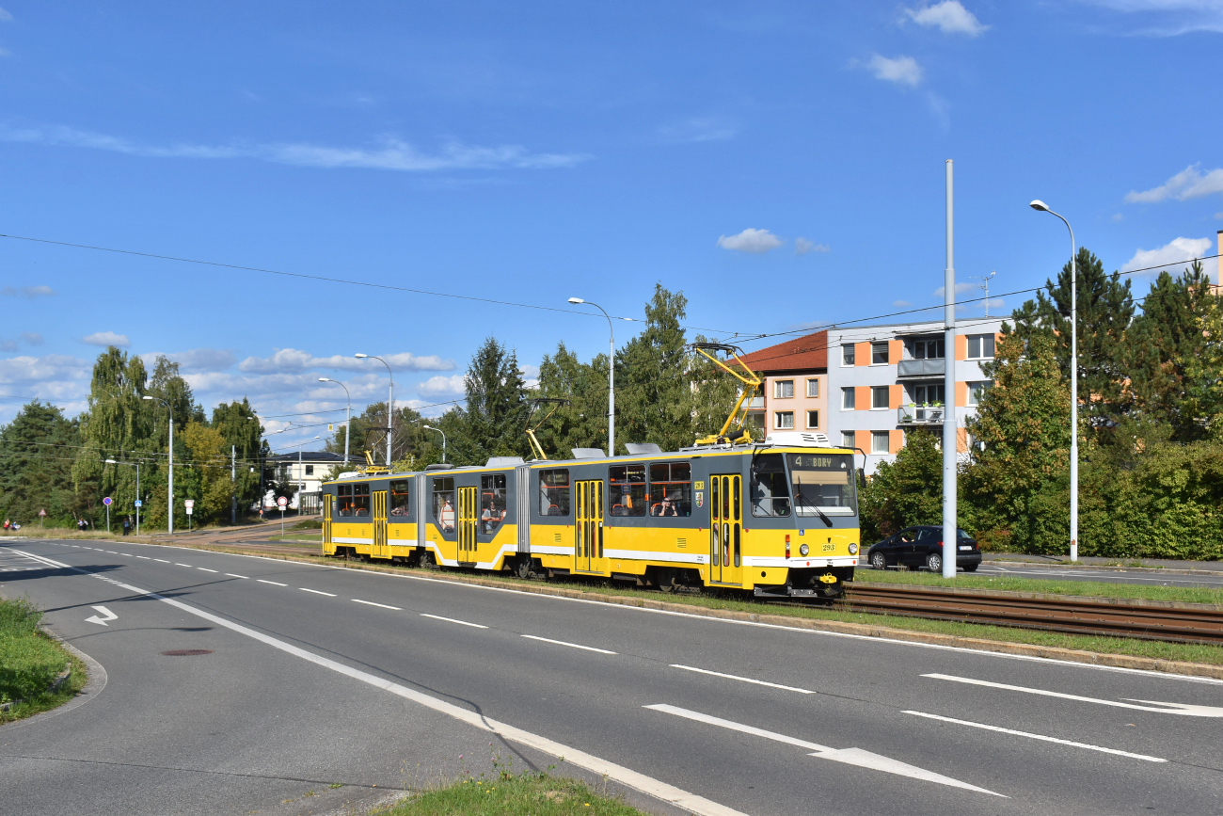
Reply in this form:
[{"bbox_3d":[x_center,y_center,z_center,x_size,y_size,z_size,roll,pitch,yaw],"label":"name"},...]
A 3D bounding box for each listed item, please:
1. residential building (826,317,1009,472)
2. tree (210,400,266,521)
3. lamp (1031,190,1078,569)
[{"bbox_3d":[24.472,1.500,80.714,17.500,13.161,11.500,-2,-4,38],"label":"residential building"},{"bbox_3d":[-40.909,5.610,138.000,6.200,13.402,6.200,0,-3,0],"label":"tree"},{"bbox_3d":[15.132,-0.878,43.005,2.270,12.359,0.400,2,-4,-29],"label":"lamp"}]

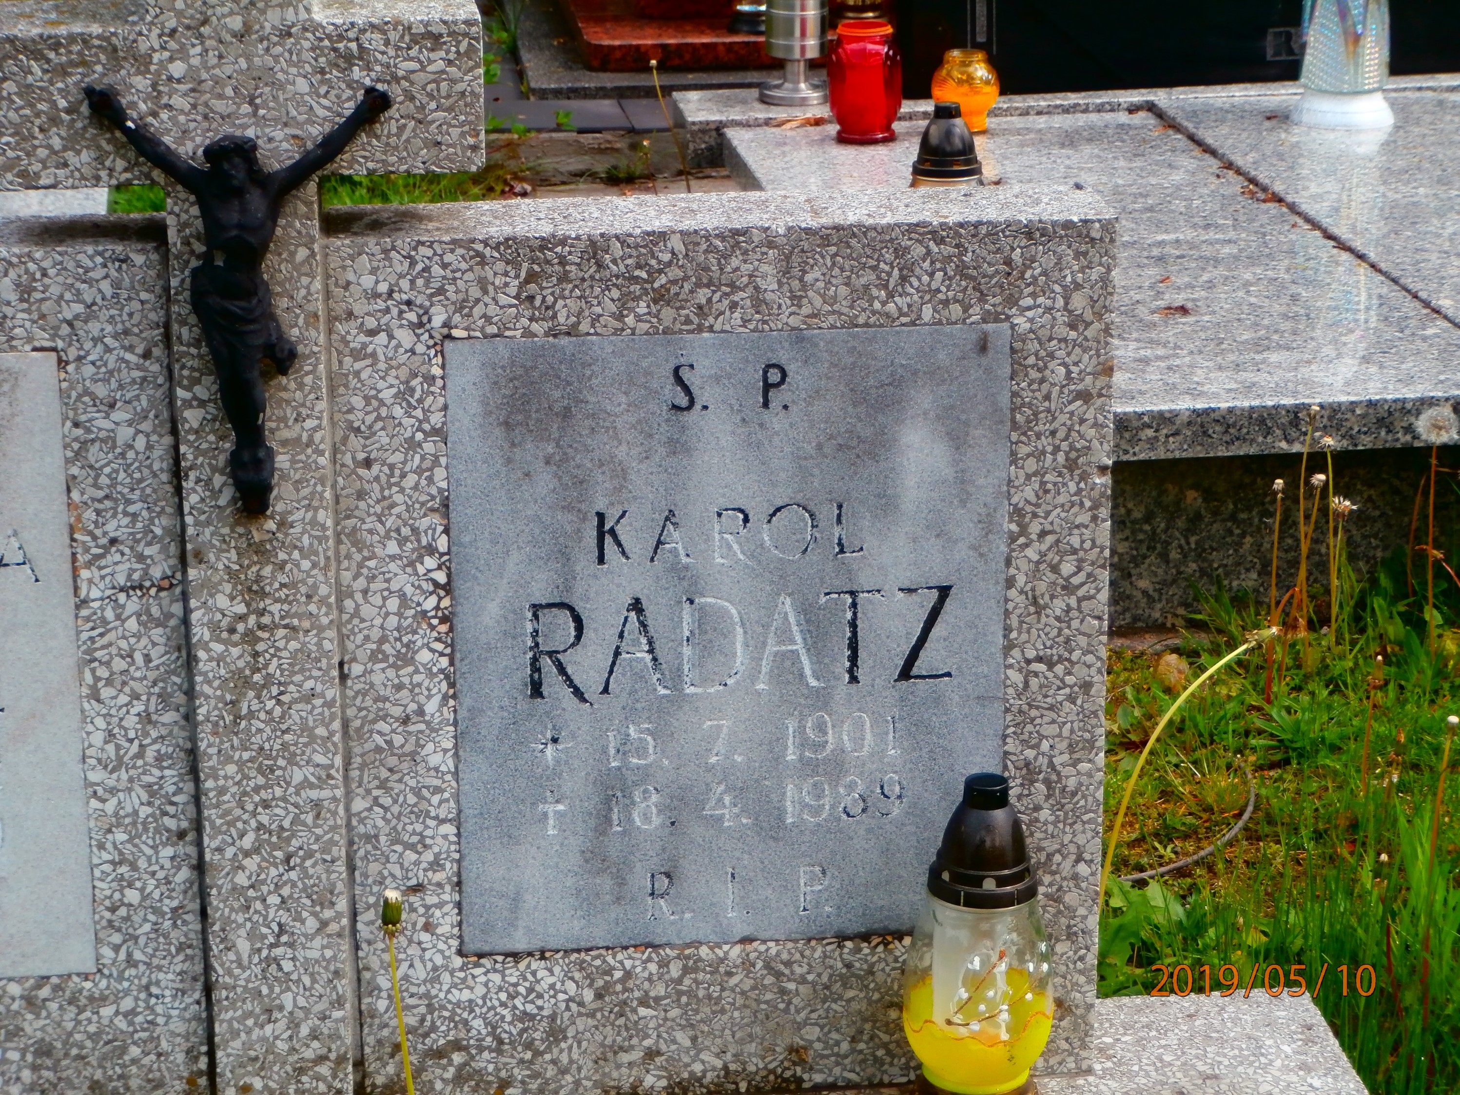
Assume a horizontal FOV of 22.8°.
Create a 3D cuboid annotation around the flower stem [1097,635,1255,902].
[{"bbox_3d":[0.363,0.187,2.930,0.130,0.245,0.040,-2,17,-5],"label":"flower stem"}]

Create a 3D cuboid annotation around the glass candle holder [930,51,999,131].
[{"bbox_3d":[0.325,-0.633,5.030,0.095,0.109,0.095,-3,18,-7],"label":"glass candle holder"}]

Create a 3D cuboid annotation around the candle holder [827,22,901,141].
[{"bbox_3d":[0.185,-0.640,4.980,0.102,0.157,0.102,0,17,0],"label":"candle holder"}]

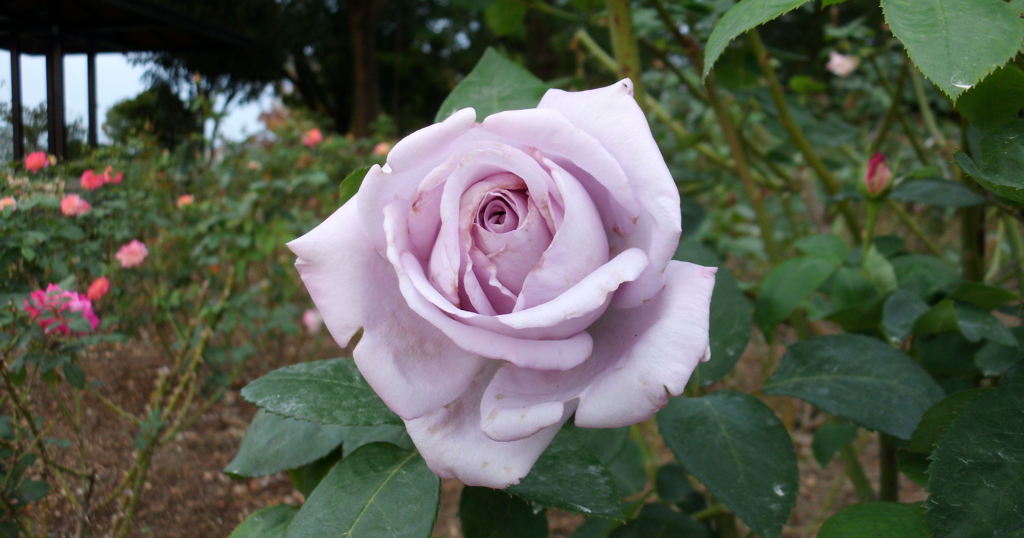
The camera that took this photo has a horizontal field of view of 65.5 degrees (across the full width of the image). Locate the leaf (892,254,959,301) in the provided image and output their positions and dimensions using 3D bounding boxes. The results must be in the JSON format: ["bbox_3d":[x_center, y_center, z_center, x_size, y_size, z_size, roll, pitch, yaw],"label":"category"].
[{"bbox_3d":[0.238,0.004,0.460,0.041,0.008,0.031,9,37,3],"label":"leaf"}]

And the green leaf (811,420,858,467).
[{"bbox_3d":[0.203,0.109,0.500,0.026,0.035,0.009,27,-32,11],"label":"green leaf"}]

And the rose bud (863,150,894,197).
[{"bbox_3d":[0.202,-0.052,0.440,0.016,0.027,0.016,5,7,0],"label":"rose bud"}]

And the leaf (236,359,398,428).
[{"bbox_3d":[-0.059,0.040,0.262,0.061,0.010,0.036,-2,27,2],"label":"leaf"}]

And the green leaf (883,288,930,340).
[{"bbox_3d":[0.238,0.027,0.480,0.028,0.034,0.010,7,-35,19],"label":"green leaf"}]

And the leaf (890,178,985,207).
[{"bbox_3d":[0.240,-0.043,0.450,0.054,0.010,0.029,1,27,2],"label":"leaf"}]

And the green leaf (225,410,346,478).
[{"bbox_3d":[-0.075,0.060,0.280,0.054,0.009,0.034,-20,27,-14],"label":"green leaf"}]

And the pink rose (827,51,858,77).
[{"bbox_3d":[0.685,-0.426,1.650,0.064,0.055,0.060,2,4,11],"label":"pink rose"}]

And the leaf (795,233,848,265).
[{"bbox_3d":[0.203,-0.013,0.520,0.038,0.010,0.028,-10,41,-2],"label":"leaf"}]

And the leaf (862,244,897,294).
[{"bbox_3d":[0.203,0.000,0.440,0.019,0.031,0.008,-6,-14,-38],"label":"leaf"}]

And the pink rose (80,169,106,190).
[{"bbox_3d":[-1.314,-0.281,2.500,0.080,0.070,0.075,0,4,-11],"label":"pink rose"}]

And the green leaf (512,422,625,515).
[{"bbox_3d":[0.015,0.066,0.268,0.056,0.009,0.037,25,30,18],"label":"green leaf"}]

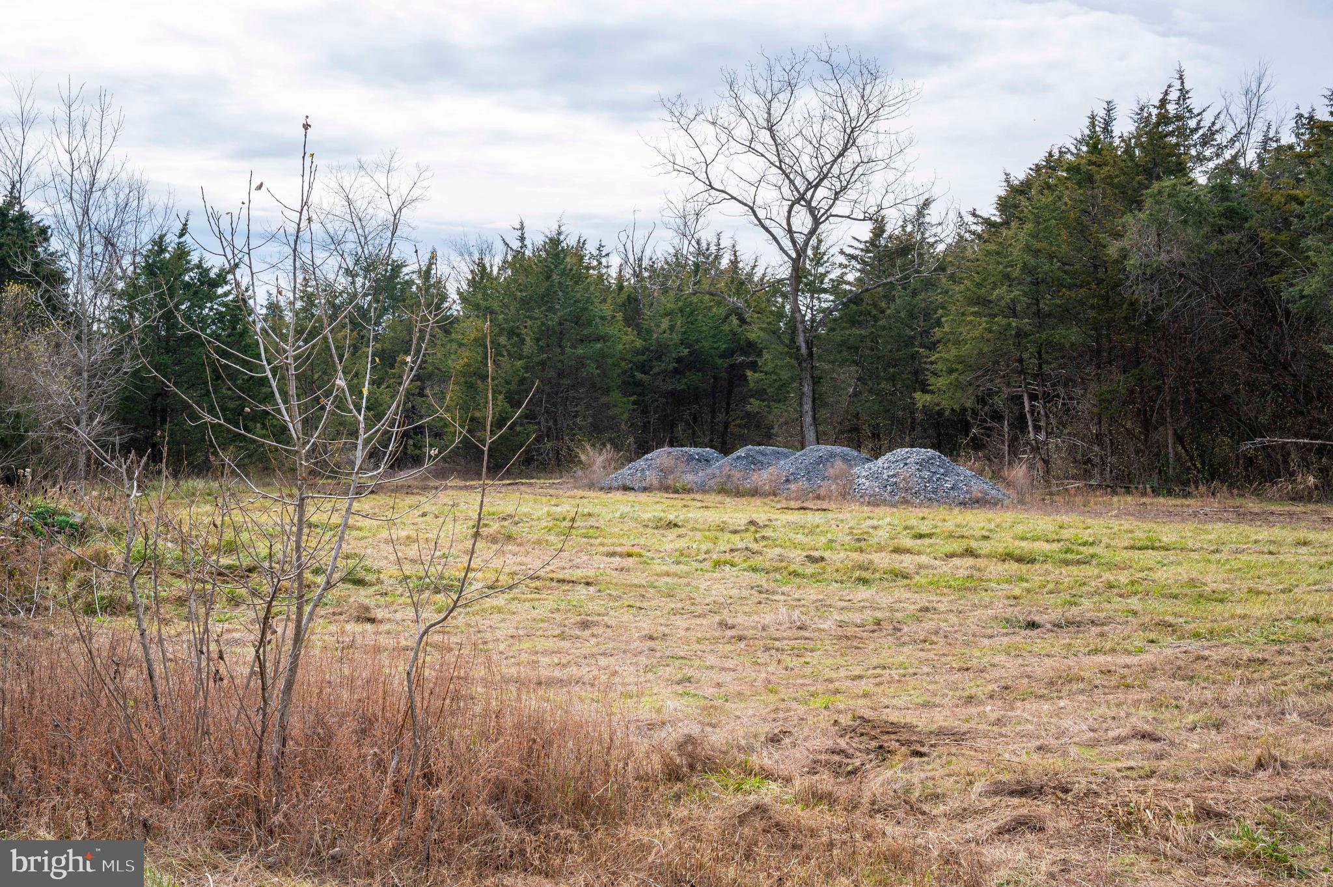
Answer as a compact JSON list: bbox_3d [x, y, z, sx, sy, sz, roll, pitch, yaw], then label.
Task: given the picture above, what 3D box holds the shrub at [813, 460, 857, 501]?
[{"bbox_3d":[4.809,1.058,45.500,1.251,1.162,1.150,0,0,0],"label":"shrub"}]

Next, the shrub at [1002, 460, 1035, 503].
[{"bbox_3d":[9.830,1.064,44.500,0.932,1.195,0.950,0,0,0],"label":"shrub"}]

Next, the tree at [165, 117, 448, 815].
[{"bbox_3d":[-1.533,0.120,6.800,1.237,2.975,1.200,0,0,0],"label":"tree"}]

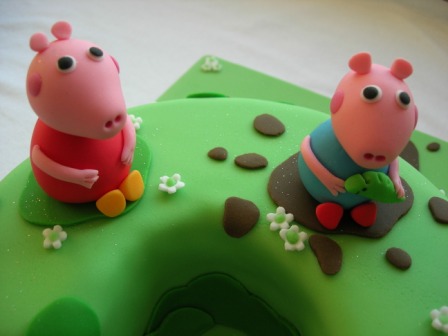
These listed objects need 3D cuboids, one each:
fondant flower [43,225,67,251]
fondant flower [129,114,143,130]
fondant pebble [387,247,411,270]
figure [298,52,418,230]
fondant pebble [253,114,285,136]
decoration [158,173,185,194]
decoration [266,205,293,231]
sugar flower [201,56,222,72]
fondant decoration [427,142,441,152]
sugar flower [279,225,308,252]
[{"bbox_3d":[-0.074,0.030,0.213,0.011,0.004,0.011,3,54,-3],"label":"fondant flower"},{"bbox_3d":[-0.050,-0.025,0.268,0.012,0.004,0.012,-2,39,2],"label":"fondant flower"},{"bbox_3d":[0.074,0.038,0.209,0.011,0.004,0.009,26,55,18],"label":"fondant pebble"},{"bbox_3d":[0.054,-0.011,0.201,0.042,0.071,0.045,5,46,2],"label":"figure"},{"bbox_3d":[0.024,-0.023,0.267,0.016,0.004,0.016,3,46,1],"label":"fondant pebble"},{"bbox_3d":[-0.025,0.007,0.233,0.012,0.004,0.012,1,46,-1],"label":"decoration"},{"bbox_3d":[0.025,0.022,0.214,0.012,0.003,0.011,-2,57,2],"label":"decoration"},{"bbox_3d":[-0.011,-0.090,0.429,0.018,0.004,0.018,1,46,-1],"label":"sugar flower"},{"bbox_3d":[0.140,-0.014,0.329,0.009,0.004,0.007,1,46,-1],"label":"fondant decoration"},{"bbox_3d":[0.031,0.031,0.219,0.012,0.004,0.012,-10,55,10],"label":"sugar flower"}]

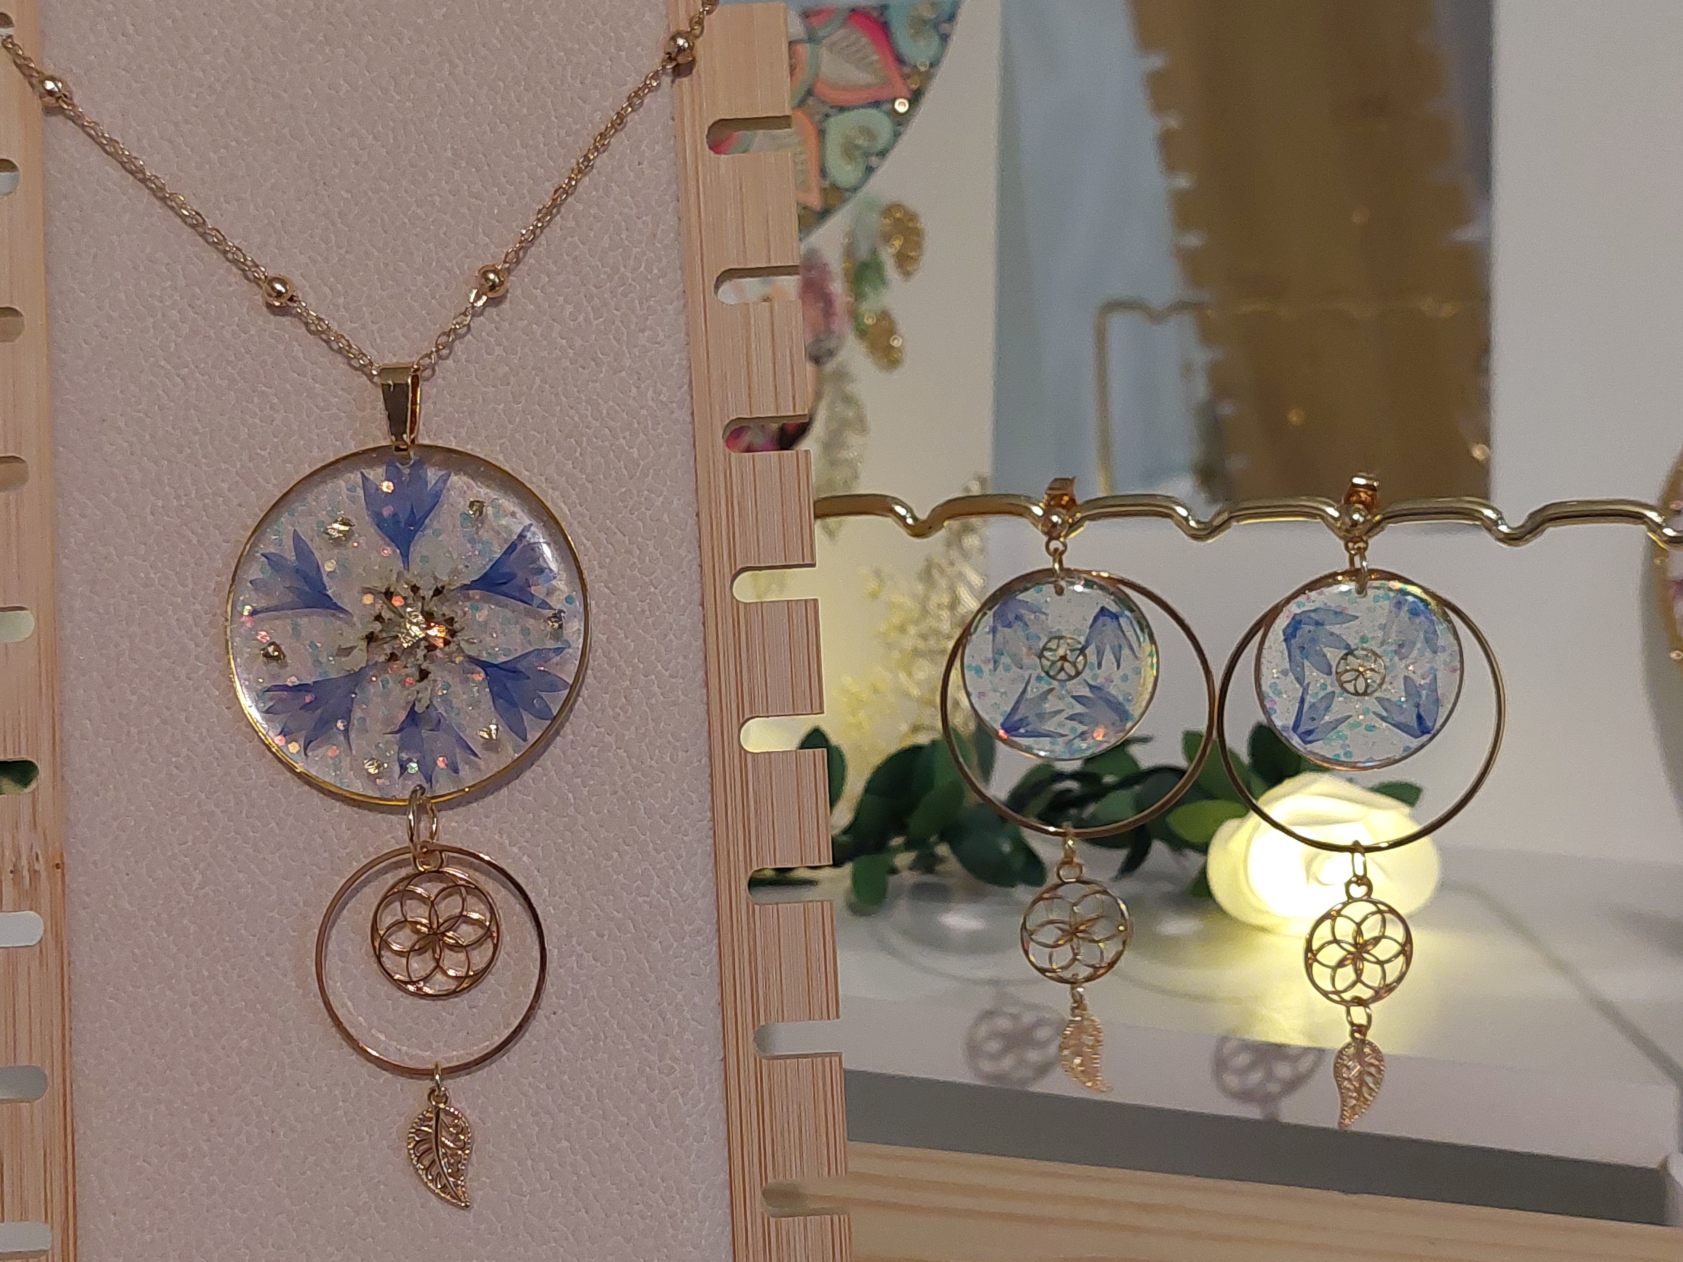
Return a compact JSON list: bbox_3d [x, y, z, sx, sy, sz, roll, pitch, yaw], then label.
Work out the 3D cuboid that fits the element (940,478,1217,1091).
[{"bbox_3d":[0.029,0.020,0.150,0.033,0.076,0.009,0,10,11],"label":"element"}]

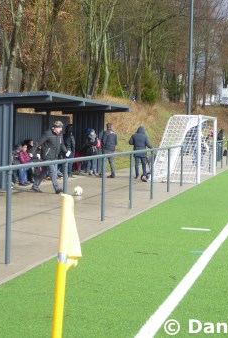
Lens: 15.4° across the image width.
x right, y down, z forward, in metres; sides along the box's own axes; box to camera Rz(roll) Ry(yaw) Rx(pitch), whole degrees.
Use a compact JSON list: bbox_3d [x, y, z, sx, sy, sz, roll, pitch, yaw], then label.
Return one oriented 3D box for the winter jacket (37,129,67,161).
[{"bbox_3d":[-1.467,-0.568,20.000,0.500,0.760,0.580,4,4,40],"label":"winter jacket"}]

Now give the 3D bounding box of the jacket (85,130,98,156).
[{"bbox_3d":[-0.721,-0.819,27.700,0.320,0.750,0.430,2,3,19],"label":"jacket"}]

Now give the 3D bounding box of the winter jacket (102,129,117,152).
[{"bbox_3d":[-0.127,-0.870,26.750,0.470,0.750,0.310,0,3,-23],"label":"winter jacket"}]

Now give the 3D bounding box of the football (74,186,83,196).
[{"bbox_3d":[-0.808,0.504,19.350,0.215,0.215,0.215,1,3,0],"label":"football"}]

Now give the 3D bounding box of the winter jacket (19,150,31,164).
[{"bbox_3d":[-2.382,-0.309,22.750,0.340,0.390,0.260,-1,4,-40],"label":"winter jacket"}]

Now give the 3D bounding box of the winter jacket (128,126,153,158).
[{"bbox_3d":[0.849,-0.824,26.300,0.680,0.960,0.450,2,3,7],"label":"winter jacket"}]

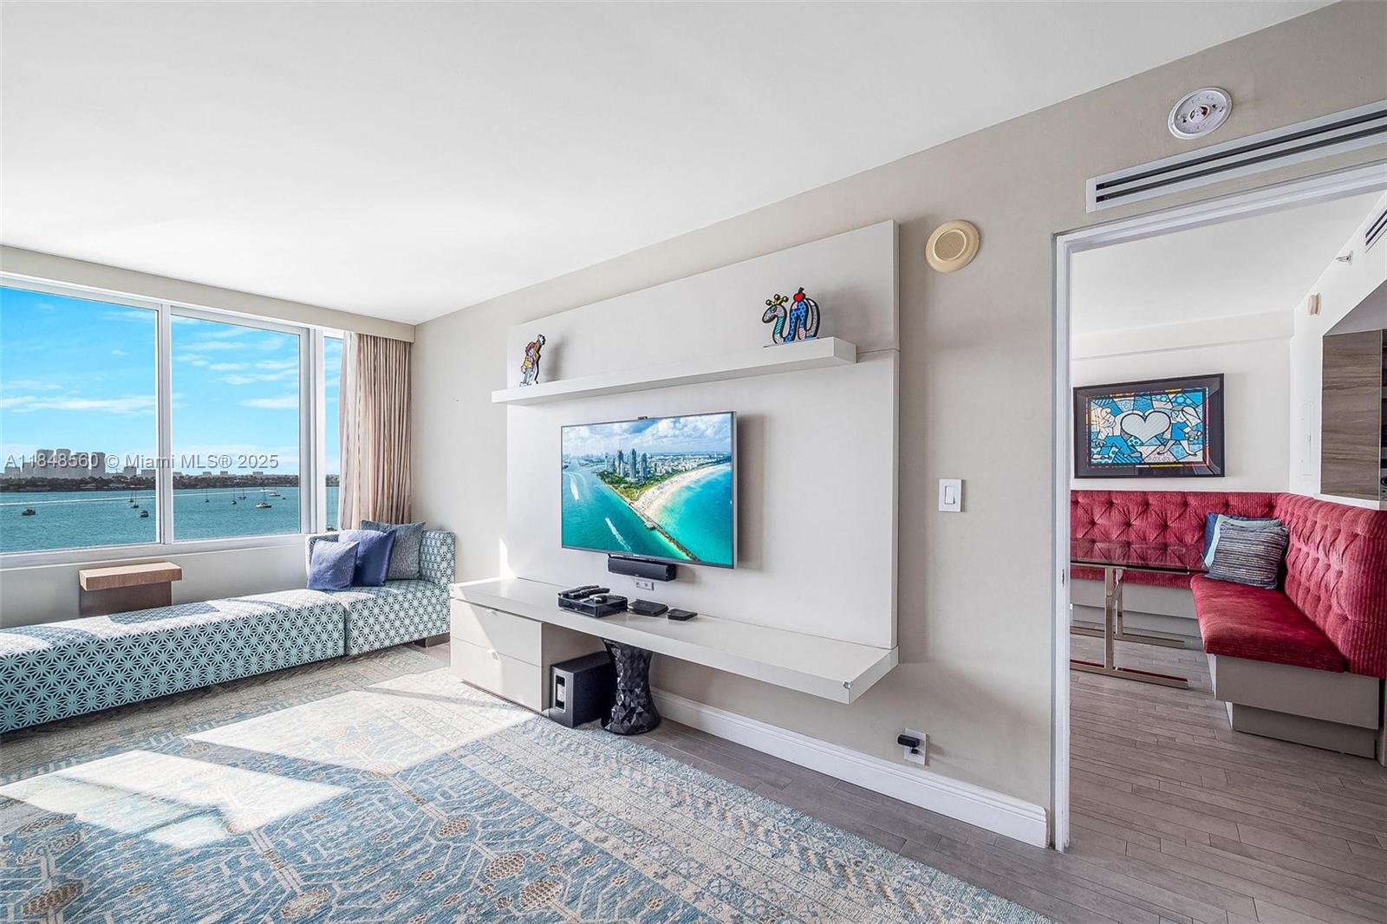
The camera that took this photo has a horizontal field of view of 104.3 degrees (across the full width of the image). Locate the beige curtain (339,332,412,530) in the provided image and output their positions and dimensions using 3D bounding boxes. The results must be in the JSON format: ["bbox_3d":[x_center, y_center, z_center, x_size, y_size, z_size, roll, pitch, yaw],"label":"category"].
[{"bbox_3d":[-2.579,0.163,4.395,0.140,2.405,0.510,-1,-1,38],"label":"beige curtain"}]

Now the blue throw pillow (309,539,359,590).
[{"bbox_3d":[-2.522,0.725,3.776,0.340,0.345,0.120,0,-15,0],"label":"blue throw pillow"}]

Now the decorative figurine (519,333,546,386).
[{"bbox_3d":[-0.937,-0.585,3.148,0.200,0.295,0.060,-1,-1,38],"label":"decorative figurine"}]

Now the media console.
[{"bbox_3d":[-0.314,0.962,2.565,2.380,0.515,0.470,-1,-1,38],"label":"media console"}]

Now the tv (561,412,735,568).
[{"bbox_3d":[-0.274,0.136,2.765,1.198,0.696,0.050,-1,-1,38],"label":"tv"}]

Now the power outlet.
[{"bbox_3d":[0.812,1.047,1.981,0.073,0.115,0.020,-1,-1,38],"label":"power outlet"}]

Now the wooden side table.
[{"bbox_3d":[-3.539,1.025,3.398,0.380,0.675,0.410,-1,-1,38],"label":"wooden side table"}]

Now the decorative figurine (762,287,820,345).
[{"bbox_3d":[0.386,-0.564,2.119,0.230,0.220,0.070,-1,-1,38],"label":"decorative figurine"}]

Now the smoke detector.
[{"bbox_3d":[1.451,-1.000,1.545,0.135,0.135,0.030,-1,-1,38],"label":"smoke detector"}]

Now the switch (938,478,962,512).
[{"bbox_3d":[0.919,0.120,1.930,0.071,0.115,0.012,-1,-1,38],"label":"switch"}]

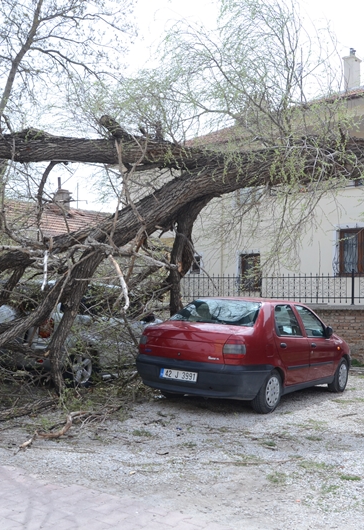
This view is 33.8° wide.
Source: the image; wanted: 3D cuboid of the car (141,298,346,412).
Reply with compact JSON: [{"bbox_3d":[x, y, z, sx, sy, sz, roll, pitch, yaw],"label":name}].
[{"bbox_3d":[1.164,1.215,8.868,1.640,1.430,4.120,-2,-3,36],"label":"car"}]

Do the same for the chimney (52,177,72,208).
[{"bbox_3d":[-5.249,-3.184,26.300,0.580,1.400,0.580,-2,-3,38],"label":"chimney"}]

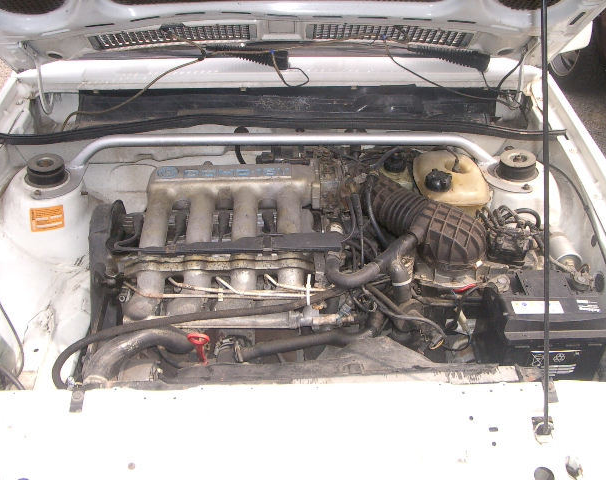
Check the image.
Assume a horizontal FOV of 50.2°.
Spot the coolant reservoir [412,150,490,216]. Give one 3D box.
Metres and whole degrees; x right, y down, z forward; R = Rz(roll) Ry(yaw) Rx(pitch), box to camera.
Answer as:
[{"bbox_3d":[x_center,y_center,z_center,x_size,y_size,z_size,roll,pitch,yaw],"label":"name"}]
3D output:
[{"bbox_3d":[0.323,-0.100,1.441,0.166,0.140,0.165,-1,38,-1],"label":"coolant reservoir"}]

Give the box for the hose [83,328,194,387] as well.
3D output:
[{"bbox_3d":[-0.291,0.225,1.185,0.166,0.110,0.190,-1,38,-1],"label":"hose"}]

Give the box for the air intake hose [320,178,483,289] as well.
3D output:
[{"bbox_3d":[0.206,-0.018,1.337,0.315,0.150,0.280,-1,38,-1],"label":"air intake hose"}]

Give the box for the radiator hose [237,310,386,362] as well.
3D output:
[{"bbox_3d":[0.020,0.184,1.283,0.292,0.090,0.095,-1,38,-1],"label":"radiator hose"}]

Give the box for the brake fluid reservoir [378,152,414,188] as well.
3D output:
[{"bbox_3d":[0.209,-0.130,1.460,0.074,0.105,0.120,-1,38,-1],"label":"brake fluid reservoir"}]

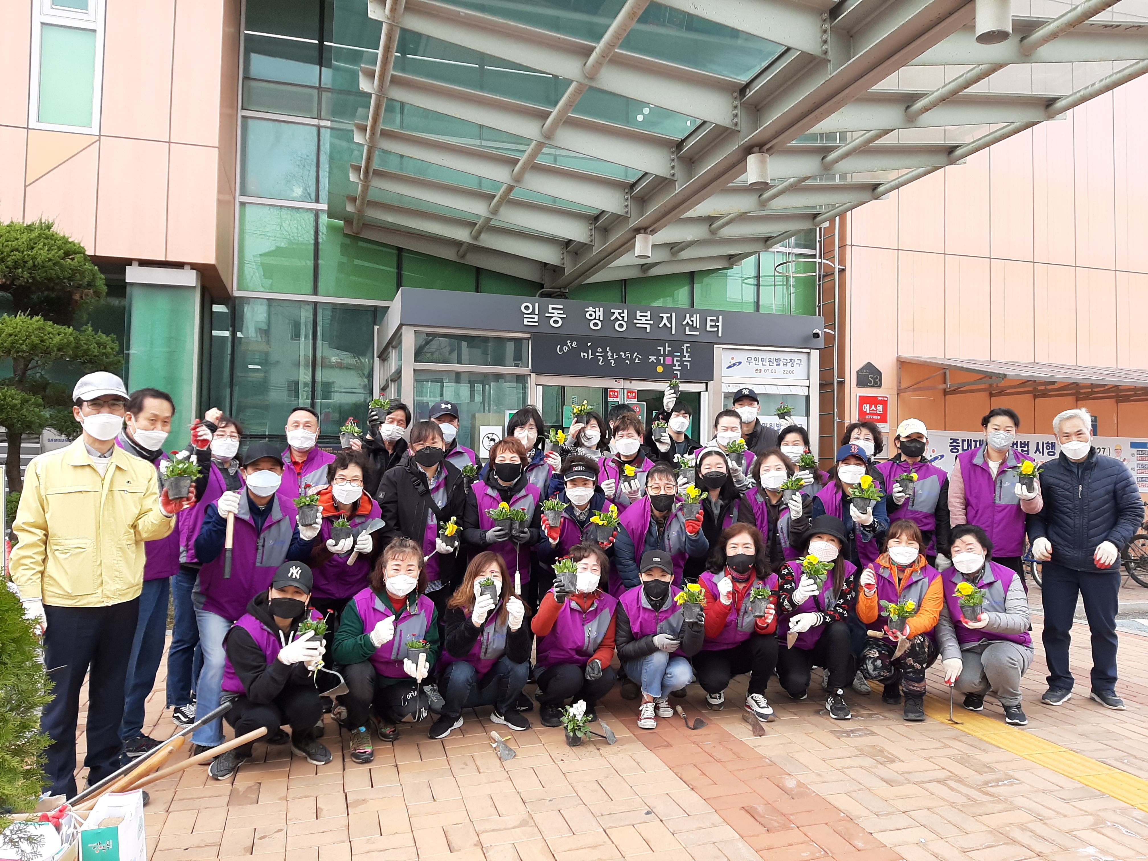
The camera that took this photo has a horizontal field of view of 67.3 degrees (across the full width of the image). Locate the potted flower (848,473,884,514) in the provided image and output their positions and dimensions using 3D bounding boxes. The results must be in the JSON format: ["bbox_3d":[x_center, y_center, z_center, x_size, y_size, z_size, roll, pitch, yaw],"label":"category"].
[{"bbox_3d":[1.591,0.345,4.700,0.175,0.215,0.160,0,-2,19],"label":"potted flower"}]

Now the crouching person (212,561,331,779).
[{"bbox_3d":[-1.394,1.050,3.987,0.490,0.895,0.620,2,-3,-30],"label":"crouching person"}]

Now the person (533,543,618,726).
[{"bbox_3d":[0.008,1.070,4.730,0.470,0.920,0.620,1,-2,-9],"label":"person"}]

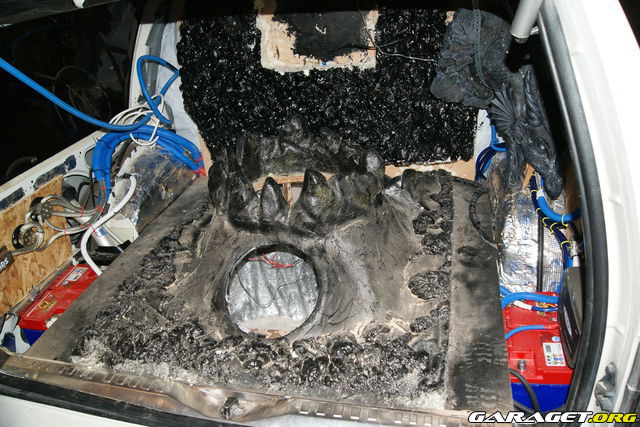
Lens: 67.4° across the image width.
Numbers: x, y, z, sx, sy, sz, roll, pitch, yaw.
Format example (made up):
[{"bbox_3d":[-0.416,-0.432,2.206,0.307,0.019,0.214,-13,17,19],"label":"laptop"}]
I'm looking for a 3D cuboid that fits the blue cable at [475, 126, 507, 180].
[{"bbox_3d":[0.682,-0.244,1.920,0.130,0.230,0.120,1,31,15],"label":"blue cable"}]

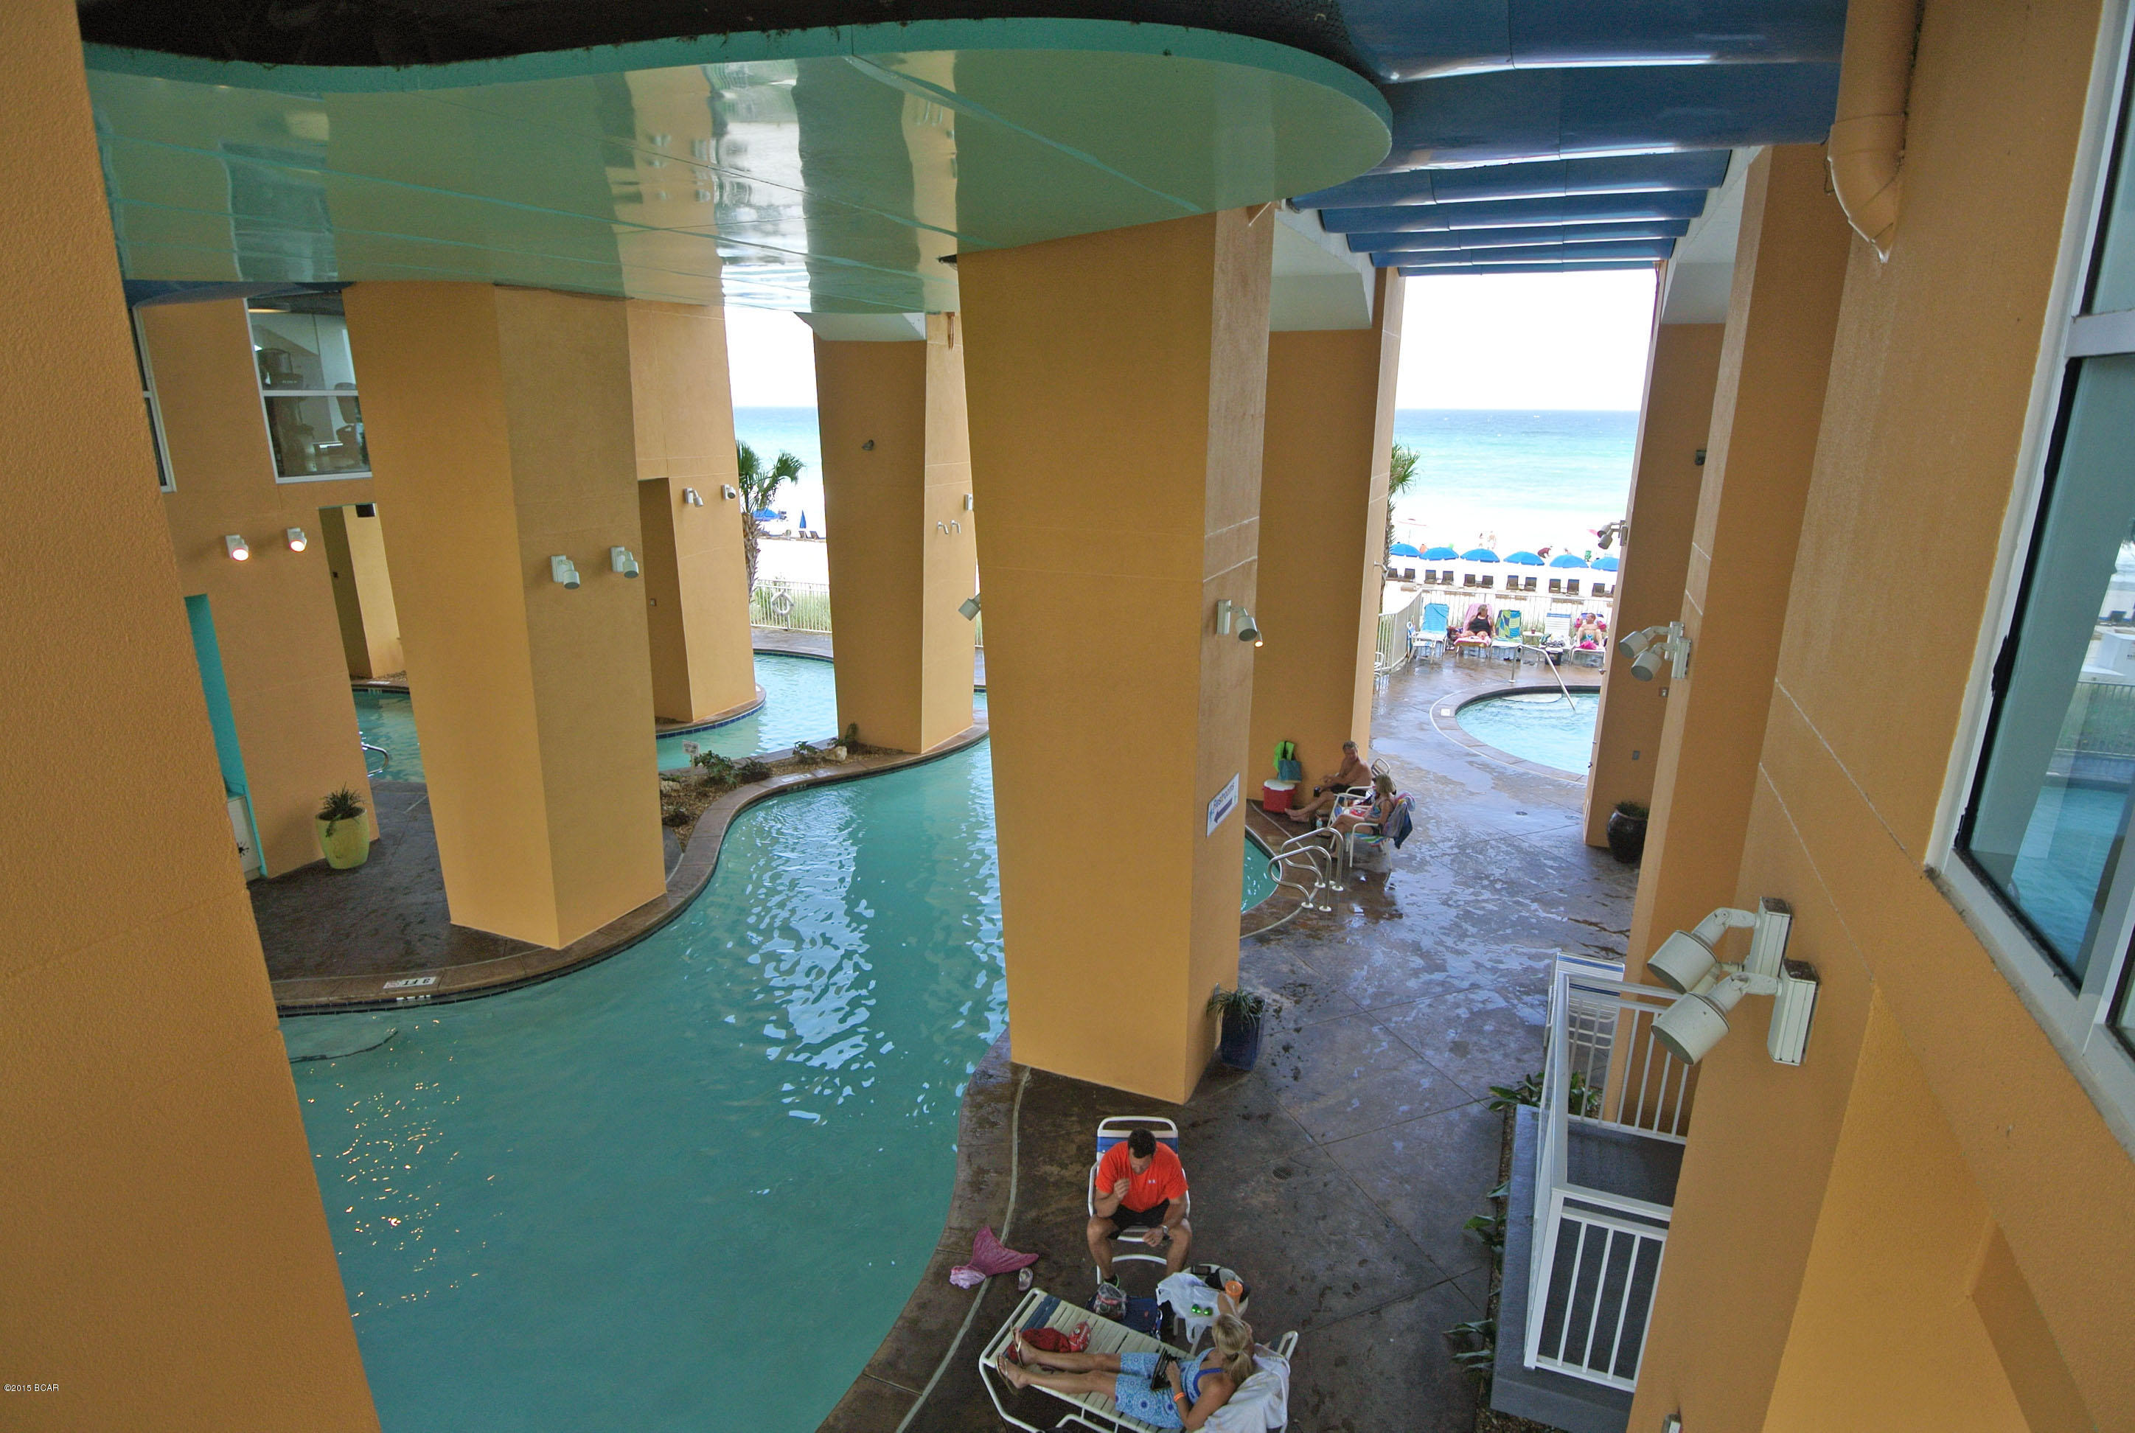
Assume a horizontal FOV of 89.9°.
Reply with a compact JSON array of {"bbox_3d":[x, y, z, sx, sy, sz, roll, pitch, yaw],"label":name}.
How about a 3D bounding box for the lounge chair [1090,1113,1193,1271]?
[{"bbox_3d":[0.444,3.142,6.983,0.614,0.881,0.693,1,16,3],"label":"lounge chair"}]

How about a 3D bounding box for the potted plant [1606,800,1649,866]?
[{"bbox_3d":[7.024,1.406,13.275,0.574,0.812,0.574,7,17,22],"label":"potted plant"}]

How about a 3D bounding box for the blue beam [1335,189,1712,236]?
[{"bbox_3d":[4.519,-5.296,10.936,3.465,0.574,0.792,7,18,23],"label":"blue beam"}]

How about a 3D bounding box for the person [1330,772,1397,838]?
[{"bbox_3d":[3.599,1.245,13.181,0.842,1.089,0.515,0,16,0],"label":"person"}]

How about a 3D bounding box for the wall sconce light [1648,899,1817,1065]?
[{"bbox_3d":[1.866,0.756,3.068,0.346,0.356,0.495,7,17,22],"label":"wall sconce light"}]

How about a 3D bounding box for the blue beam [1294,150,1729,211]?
[{"bbox_3d":[3.902,-4.909,9.585,3.465,0.574,0.792,7,18,23],"label":"blue beam"}]

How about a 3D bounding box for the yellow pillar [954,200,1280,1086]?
[{"bbox_3d":[0.390,-0.330,8.770,1.861,6.583,1.584,7,17,22],"label":"yellow pillar"}]

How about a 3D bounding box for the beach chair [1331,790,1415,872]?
[{"bbox_3d":[3.787,1.352,13.243,0.792,0.891,0.624,0,16,0],"label":"beach chair"}]

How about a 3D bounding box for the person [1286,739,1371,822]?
[{"bbox_3d":[3.561,0.886,14.283,1.069,1.208,0.614,5,17,16],"label":"person"}]

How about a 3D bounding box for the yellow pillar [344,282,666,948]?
[{"bbox_3d":[-5.537,-0.941,11.067,1.861,6.435,1.525,7,17,22],"label":"yellow pillar"}]

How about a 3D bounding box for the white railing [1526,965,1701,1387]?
[{"bbox_3d":[3.587,2.869,6.721,1.089,1.138,2.524,7,17,23],"label":"white railing"}]

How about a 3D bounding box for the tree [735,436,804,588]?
[{"bbox_3d":[-8.050,-4.869,28.071,2.376,4.554,2.376,7,17,22],"label":"tree"}]

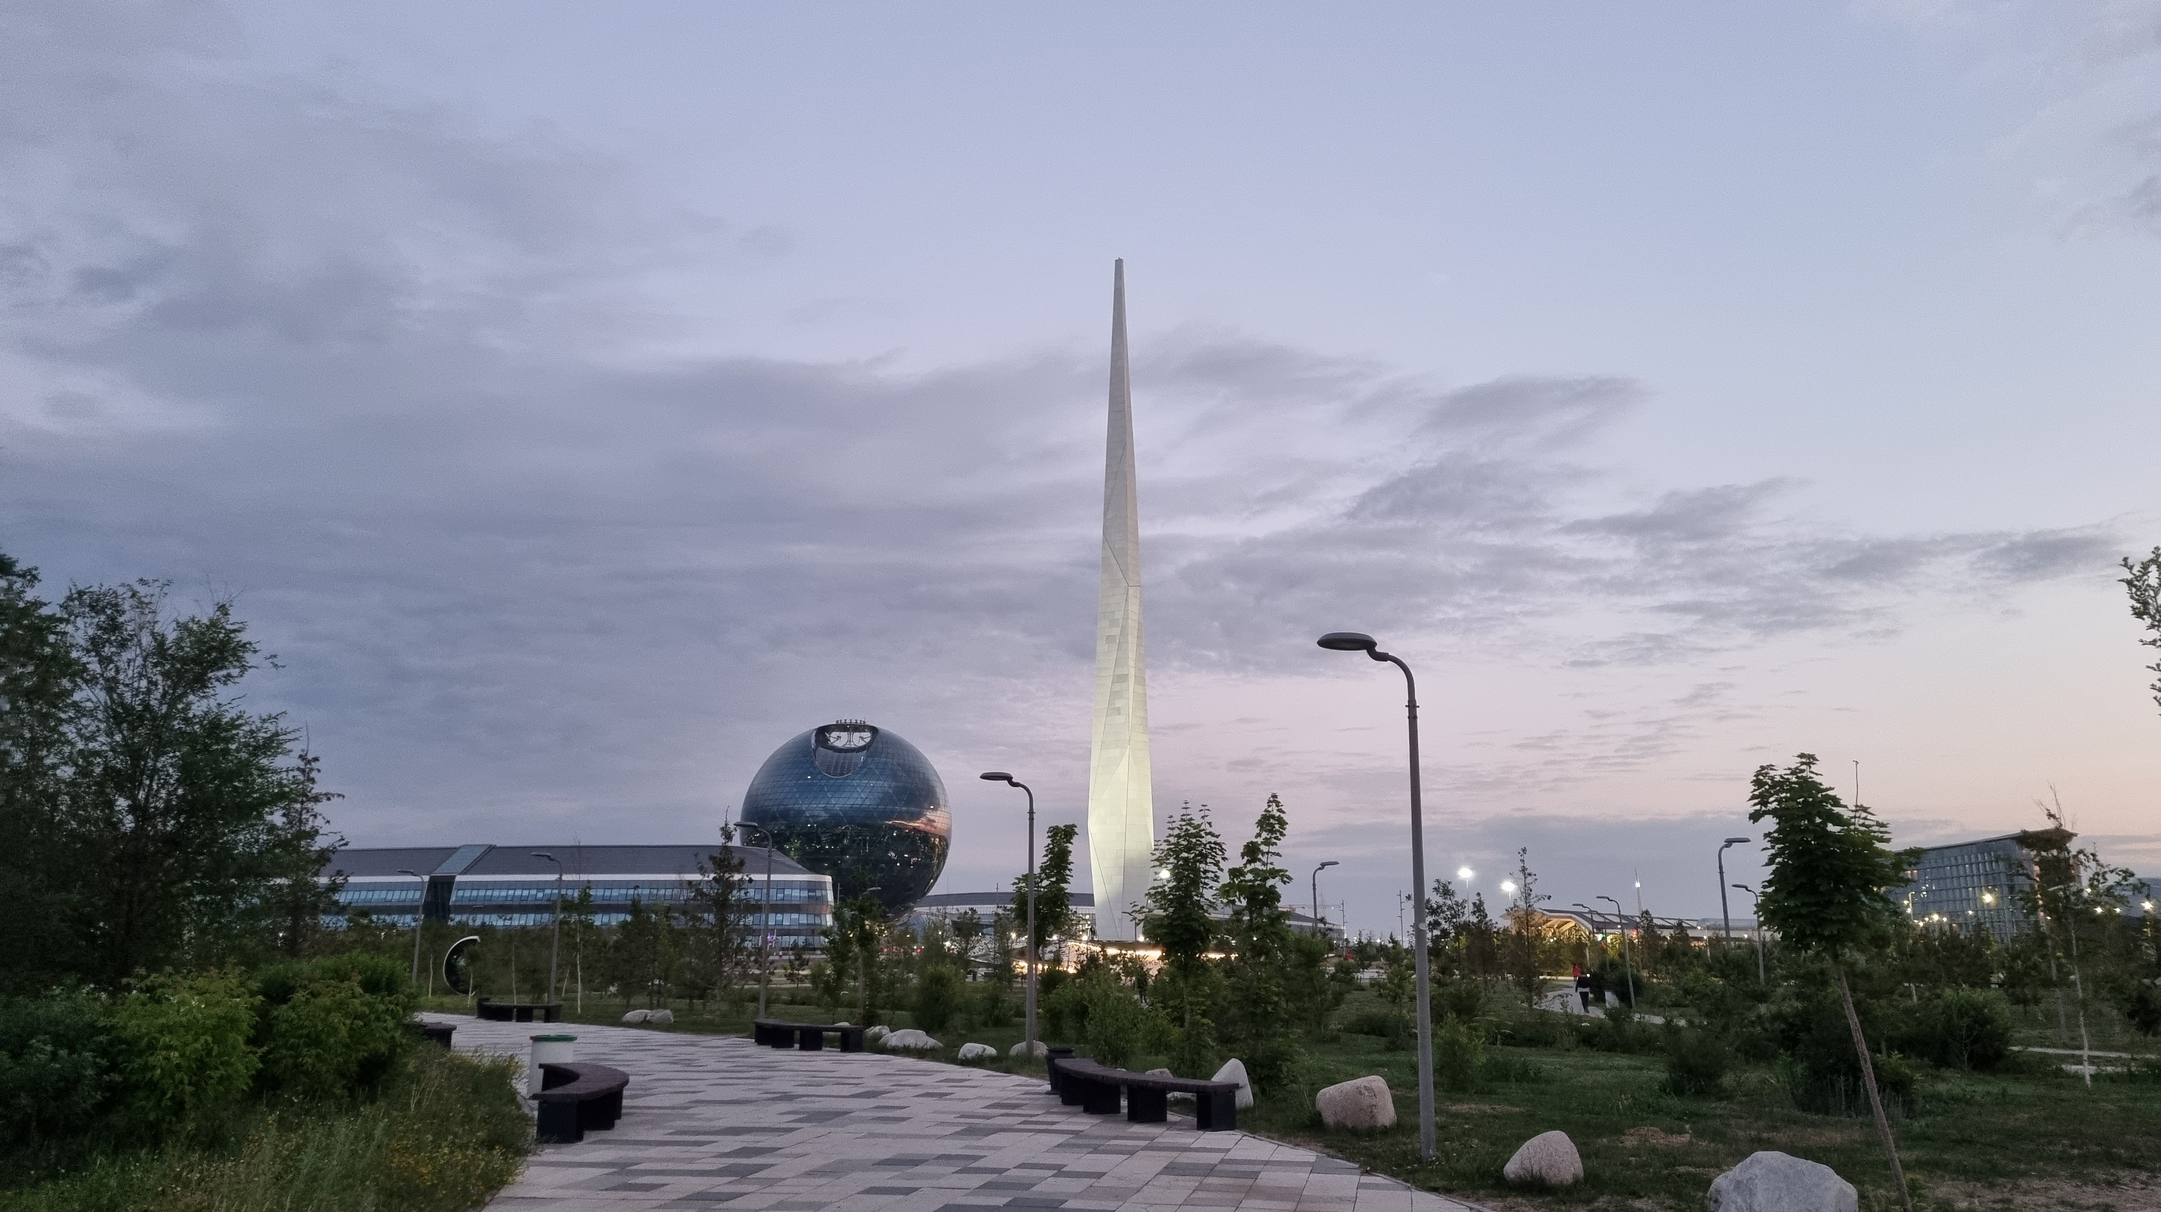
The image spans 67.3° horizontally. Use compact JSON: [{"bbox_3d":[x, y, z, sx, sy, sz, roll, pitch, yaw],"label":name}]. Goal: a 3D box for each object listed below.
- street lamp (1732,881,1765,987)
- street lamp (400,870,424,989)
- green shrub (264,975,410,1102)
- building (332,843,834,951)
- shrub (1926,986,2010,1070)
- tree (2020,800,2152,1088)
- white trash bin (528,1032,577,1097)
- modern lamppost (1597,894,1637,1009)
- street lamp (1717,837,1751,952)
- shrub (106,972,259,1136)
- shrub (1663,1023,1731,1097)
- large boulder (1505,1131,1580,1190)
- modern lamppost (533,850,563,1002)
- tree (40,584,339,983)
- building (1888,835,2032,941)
[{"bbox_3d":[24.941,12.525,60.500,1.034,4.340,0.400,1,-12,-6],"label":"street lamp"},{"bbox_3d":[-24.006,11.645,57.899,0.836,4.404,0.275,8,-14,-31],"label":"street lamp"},{"bbox_3d":[-8.796,5.064,19.160,1.600,1.550,1.500,5,-13,-23],"label":"green shrub"},{"bbox_3d":[-126.459,75.363,413.303,120.000,27.500,45.000,-1,-12,5],"label":"building"},{"bbox_3d":[14.872,7.132,27.117,1.350,1.450,1.350,-6,-14,28],"label":"shrub"},{"bbox_3d":[14.042,4.744,22.746,1.819,3.794,1.720,-7,-14,30],"label":"tree"},{"bbox_3d":[-6.464,5.630,19.940,0.570,0.720,0.550,4,-13,-17],"label":"white trash bin"},{"bbox_3d":[22.126,14.433,66.975,1.200,4.650,0.300,0,-12,0],"label":"modern lamppost"},{"bbox_3d":[15.368,7.816,38.219,0.900,4.650,0.300,0,-12,0],"label":"street lamp"},{"bbox_3d":[-8.394,4.252,15.200,1.215,1.617,1.094,7,-14,-28],"label":"shrub"},{"bbox_3d":[7.866,5.798,20.700,0.792,0.908,0.753,-5,-13,20],"label":"shrub"},{"bbox_3d":[3.451,4.115,12.178,0.560,0.413,0.472,-3,-12,15],"label":"large boulder"},{"bbox_3d":[-16.230,9.937,49.507,0.980,4.650,0.300,0,-12,0],"label":"modern lamppost"},{"bbox_3d":[-10.960,2.720,20.000,3.179,6.166,3.020,7,-14,-28],"label":"tree"},{"bbox_3d":[299.740,97.709,536.593,17.000,38.500,90.000,0,-12,0],"label":"building"}]

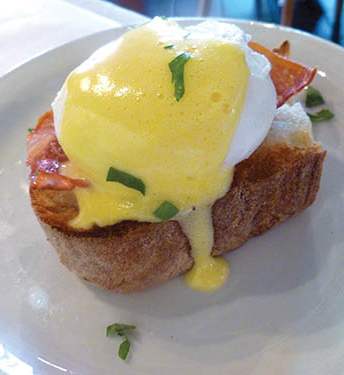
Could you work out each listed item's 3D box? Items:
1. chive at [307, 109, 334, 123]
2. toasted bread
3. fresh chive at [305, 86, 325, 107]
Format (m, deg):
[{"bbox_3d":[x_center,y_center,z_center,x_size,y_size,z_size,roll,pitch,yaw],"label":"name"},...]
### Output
[{"bbox_3d":[0.083,-0.041,0.228,0.016,0.004,0.007,-13,50,-5],"label":"chive"},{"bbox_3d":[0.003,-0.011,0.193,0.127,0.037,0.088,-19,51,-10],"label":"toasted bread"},{"bbox_3d":[0.083,-0.053,0.236,0.011,0.004,0.011,-7,49,0],"label":"fresh chive"}]

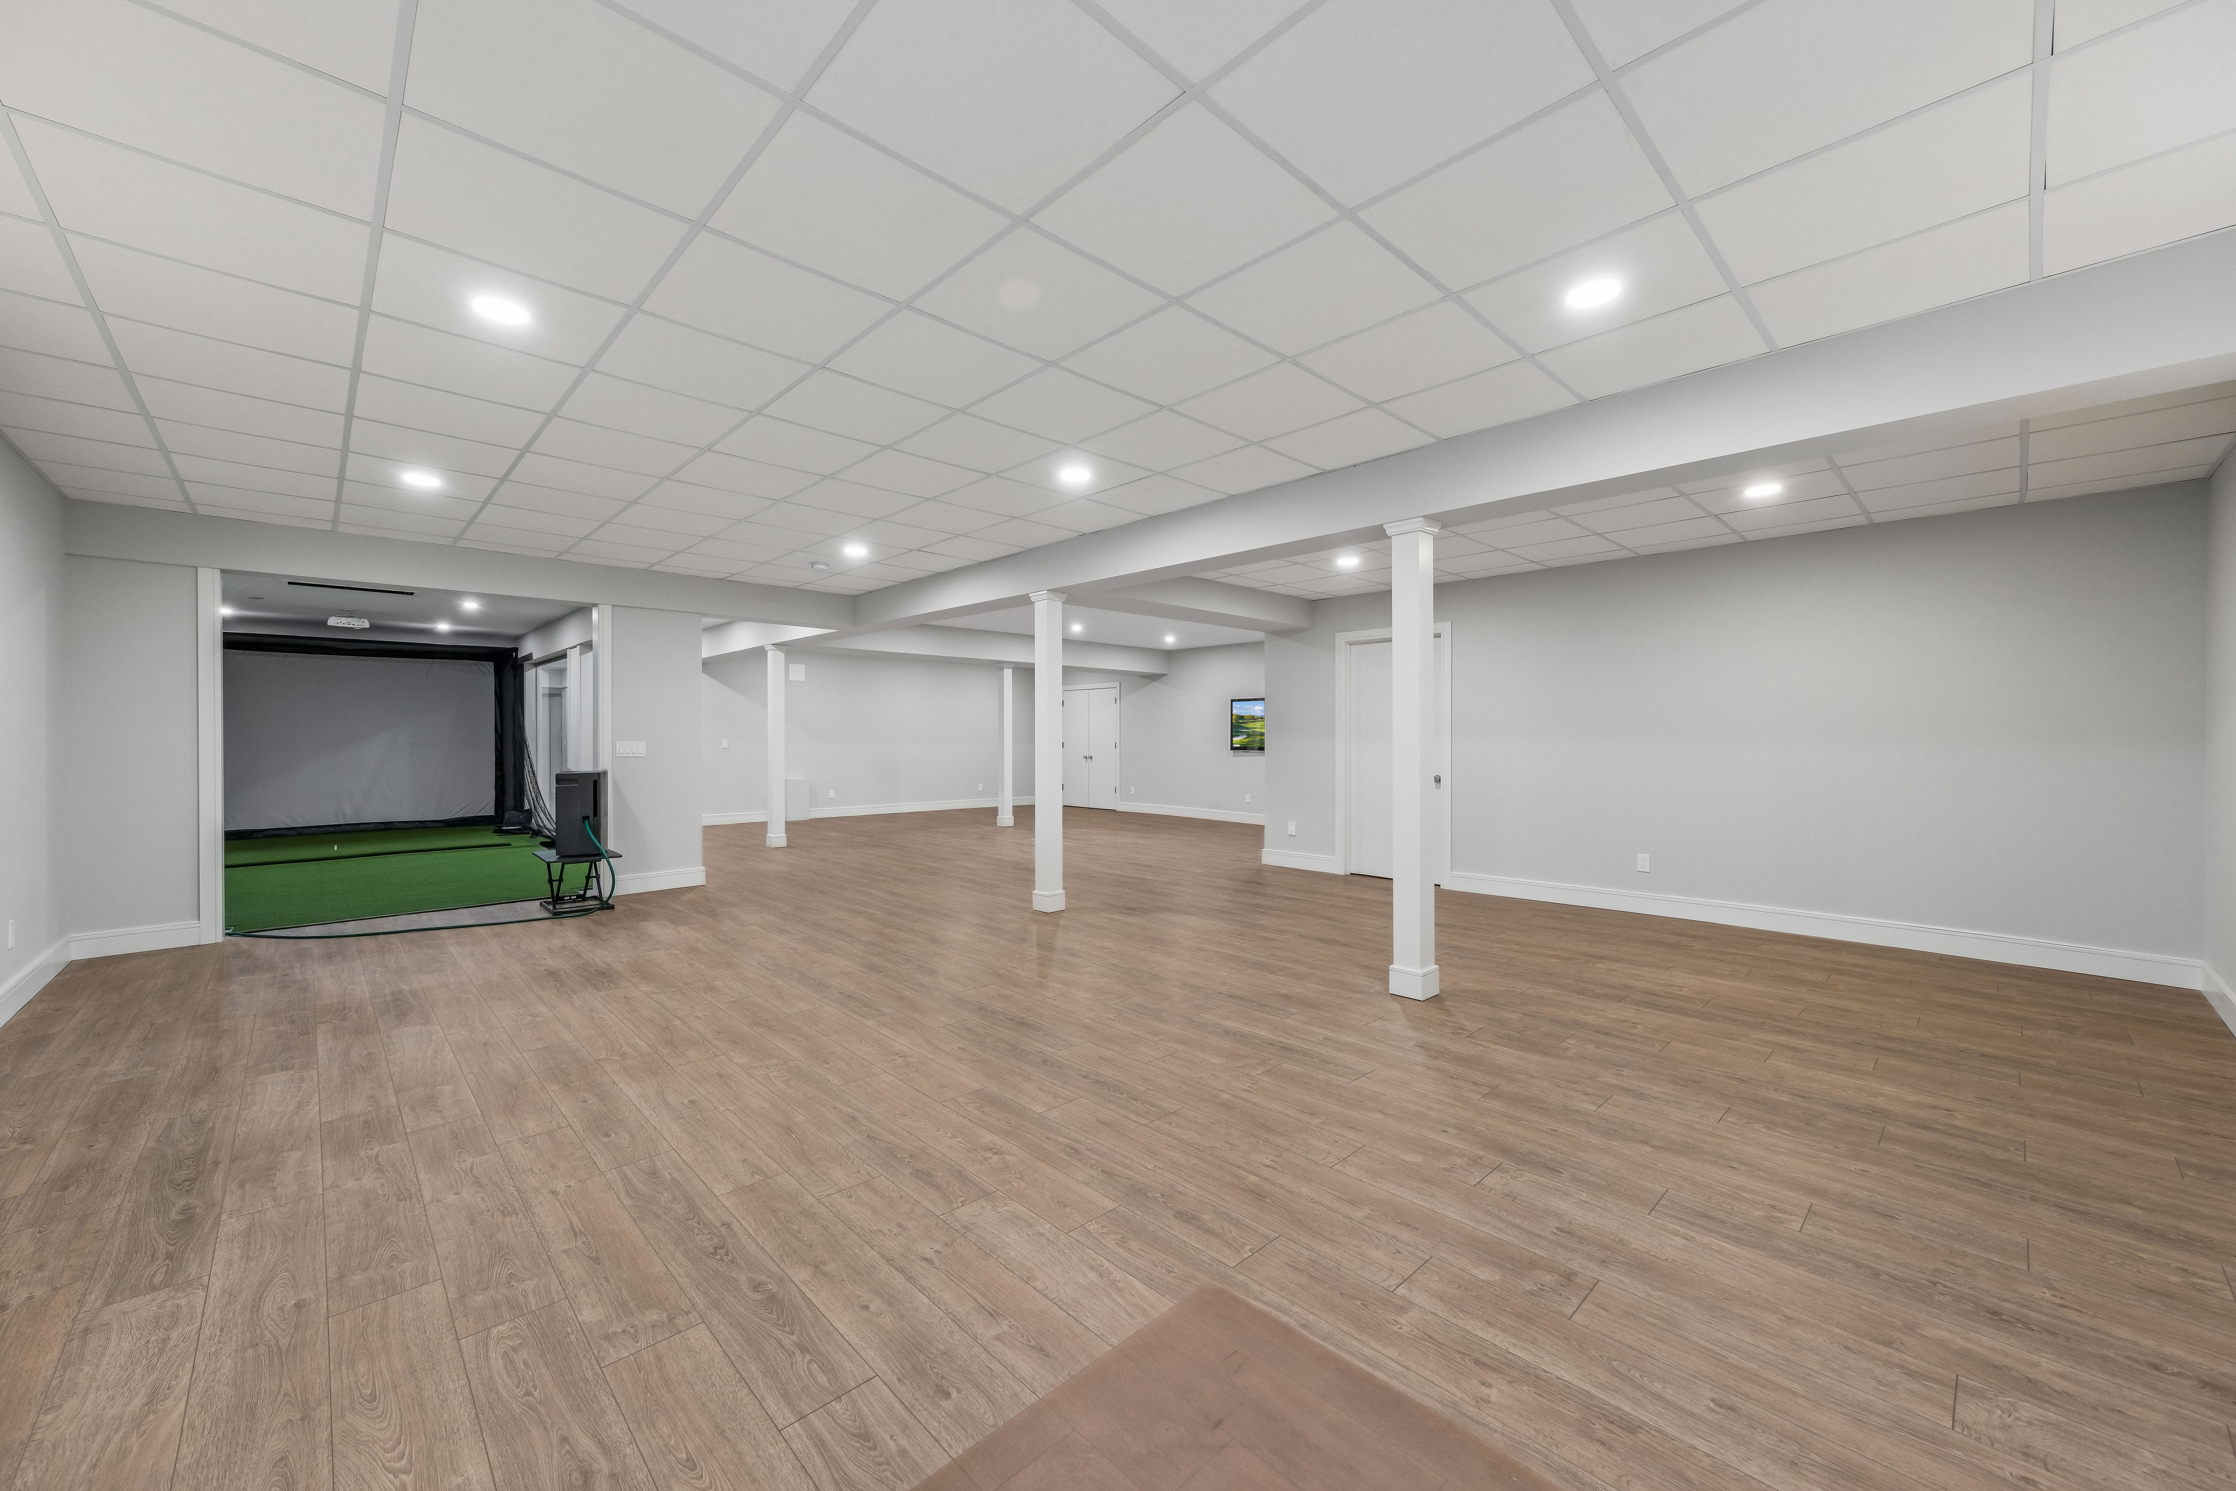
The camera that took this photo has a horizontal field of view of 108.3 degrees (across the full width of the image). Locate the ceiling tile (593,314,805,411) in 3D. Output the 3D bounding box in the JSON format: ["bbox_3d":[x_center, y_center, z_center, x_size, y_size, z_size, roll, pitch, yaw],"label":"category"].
[{"bbox_3d":[-1.552,-1.423,3.024,0.580,0.020,0.580,0,0,-44],"label":"ceiling tile"}]

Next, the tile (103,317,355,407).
[{"bbox_3d":[-3.294,-1.413,3.032,0.598,0.020,0.598,-1,1,-44],"label":"tile"}]

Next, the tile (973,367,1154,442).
[{"bbox_3d":[-0.237,-1.428,3.406,0.580,0.020,0.580,0,0,-44],"label":"tile"}]

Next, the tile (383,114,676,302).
[{"bbox_3d":[-1.552,-1.399,2.165,0.600,0.022,0.600,-1,1,-45],"label":"tile"}]

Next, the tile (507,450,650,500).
[{"bbox_3d":[-2.834,-1.427,4.295,0.580,0.020,0.580,0,0,-44],"label":"tile"}]

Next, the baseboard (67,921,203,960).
[{"bbox_3d":[-5.885,1.178,4.851,0.500,0.143,0.020,-1,1,-45],"label":"baseboard"}]

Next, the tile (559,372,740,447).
[{"bbox_3d":[-1.979,-1.425,3.448,0.580,0.020,0.580,0,0,-44],"label":"tile"}]

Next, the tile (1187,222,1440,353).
[{"bbox_3d":[0.619,-1.420,2.553,0.598,0.020,0.598,-1,1,-44],"label":"tile"}]

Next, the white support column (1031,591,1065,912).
[{"bbox_3d":[-0.494,0.048,5.854,0.180,2.290,0.180,-1,1,-45],"label":"white support column"}]

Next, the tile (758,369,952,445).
[{"bbox_3d":[-1.108,-1.431,3.449,0.600,0.022,0.600,-1,1,-45],"label":"tile"}]

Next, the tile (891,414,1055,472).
[{"bbox_3d":[-0.665,-1.427,3.857,0.585,0.020,0.585,-1,1,-45],"label":"tile"}]

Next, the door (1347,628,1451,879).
[{"bbox_3d":[2.485,0.131,7.189,0.050,2.130,0.890,0,0,-44],"label":"door"}]

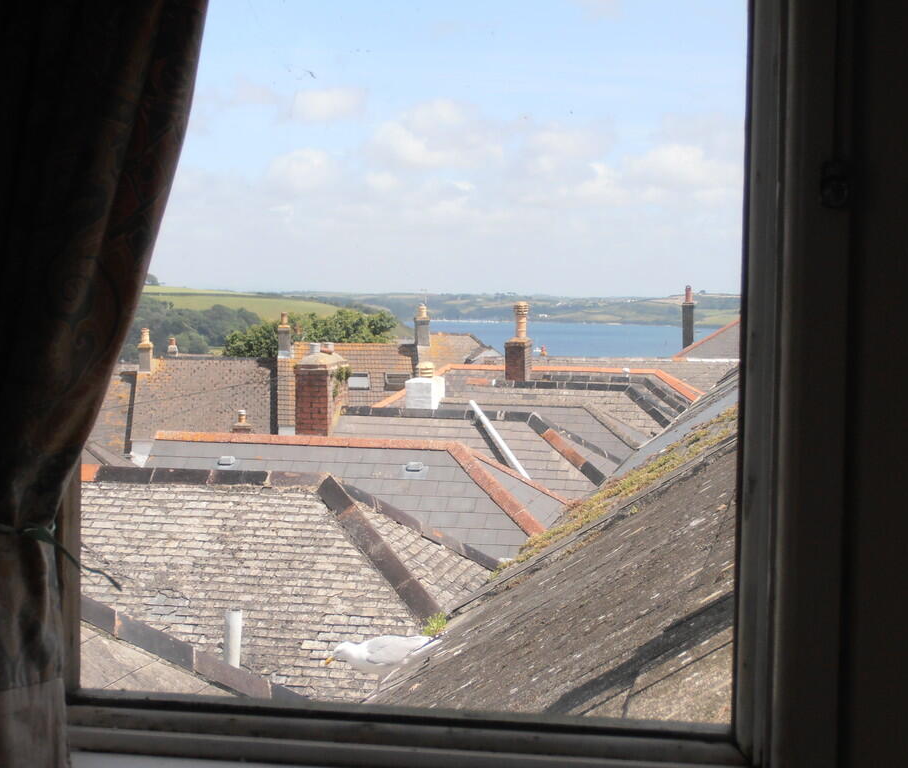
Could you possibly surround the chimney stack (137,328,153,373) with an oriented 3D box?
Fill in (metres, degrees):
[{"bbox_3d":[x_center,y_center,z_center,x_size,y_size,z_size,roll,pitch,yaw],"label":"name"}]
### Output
[{"bbox_3d":[-12.868,-1.395,85.000,0.540,1.840,0.660,1,2,8],"label":"chimney stack"}]

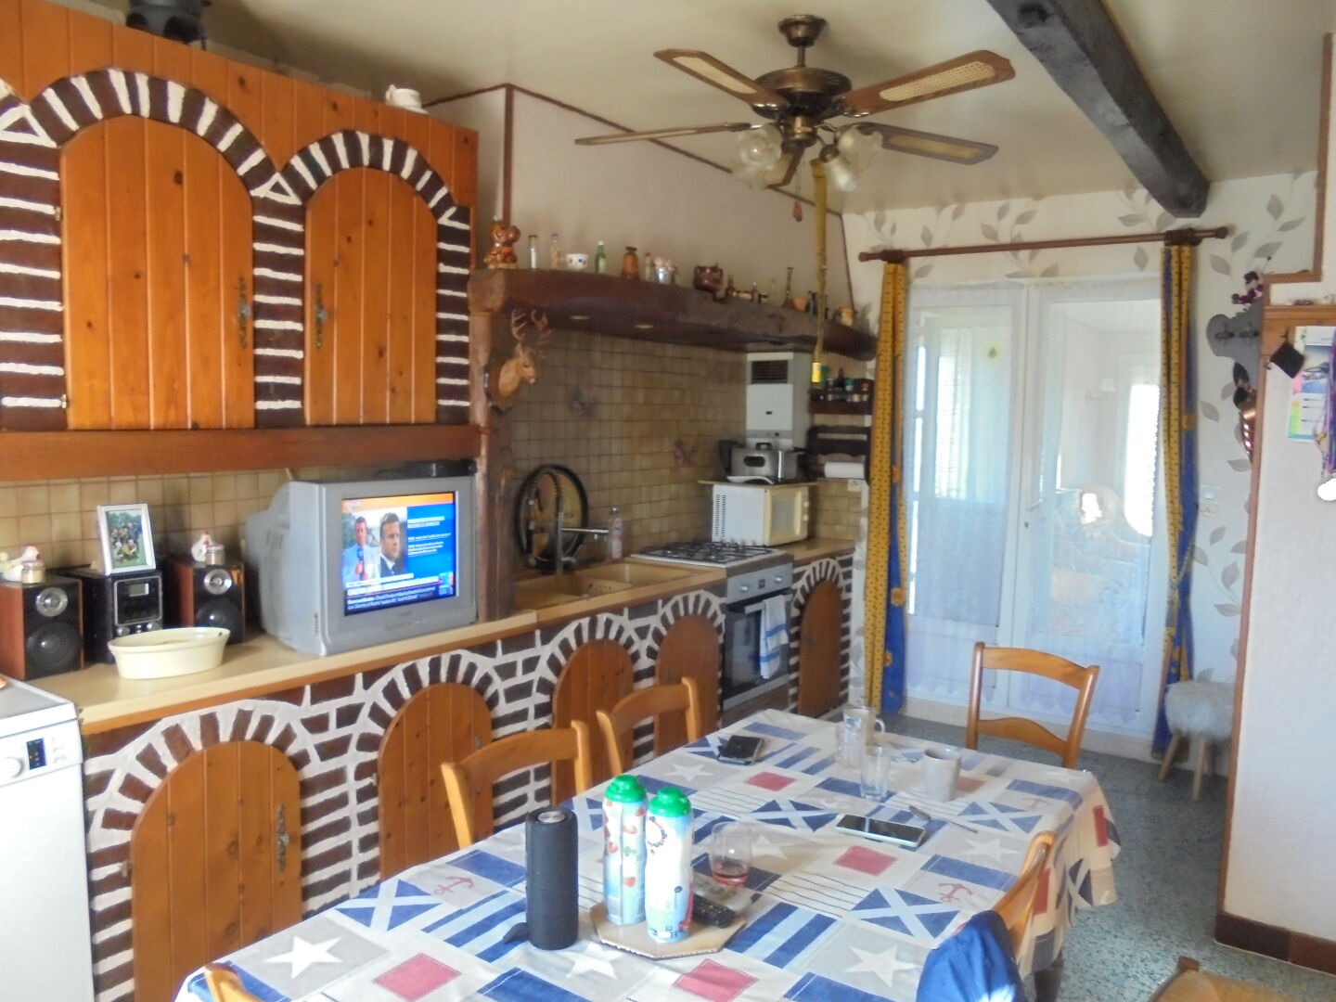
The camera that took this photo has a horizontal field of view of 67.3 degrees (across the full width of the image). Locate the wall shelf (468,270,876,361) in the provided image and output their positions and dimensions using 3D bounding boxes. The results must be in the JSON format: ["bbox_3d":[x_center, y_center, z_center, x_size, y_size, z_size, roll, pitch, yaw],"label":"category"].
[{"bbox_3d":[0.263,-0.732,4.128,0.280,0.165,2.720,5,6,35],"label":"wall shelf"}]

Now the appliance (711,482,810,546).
[{"bbox_3d":[0.504,0.066,5.301,0.335,0.293,0.442,4,6,33],"label":"appliance"}]

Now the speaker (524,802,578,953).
[{"bbox_3d":[-0.166,0.542,1.442,0.078,0.188,0.078,1,5,0],"label":"speaker"}]

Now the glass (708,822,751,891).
[{"bbox_3d":[0.109,0.626,1.769,0.076,0.097,0.076,1,5,0],"label":"glass"}]

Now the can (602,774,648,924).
[{"bbox_3d":[-0.070,0.564,1.631,0.069,0.226,0.069,1,5,0],"label":"can"}]

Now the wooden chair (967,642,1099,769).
[{"bbox_3d":[0.925,0.908,2.905,0.460,0.870,0.420,-3,7,-41],"label":"wooden chair"}]

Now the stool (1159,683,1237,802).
[{"bbox_3d":[2.267,0.981,4.185,0.380,0.450,0.380,5,6,35],"label":"stool"}]

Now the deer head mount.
[{"bbox_3d":[-0.450,-0.429,3.035,0.170,0.300,0.150,4,6,26],"label":"deer head mount"}]

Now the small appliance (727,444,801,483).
[{"bbox_3d":[0.514,-0.202,5.303,0.320,0.205,0.250,5,6,35],"label":"small appliance"}]

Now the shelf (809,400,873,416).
[{"bbox_3d":[0.910,-0.488,5.240,0.370,0.080,0.100,5,6,35],"label":"shelf"}]

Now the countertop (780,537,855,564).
[{"bbox_3d":[0.557,0.240,5.231,0.600,0.040,0.740,5,6,35],"label":"countertop"}]

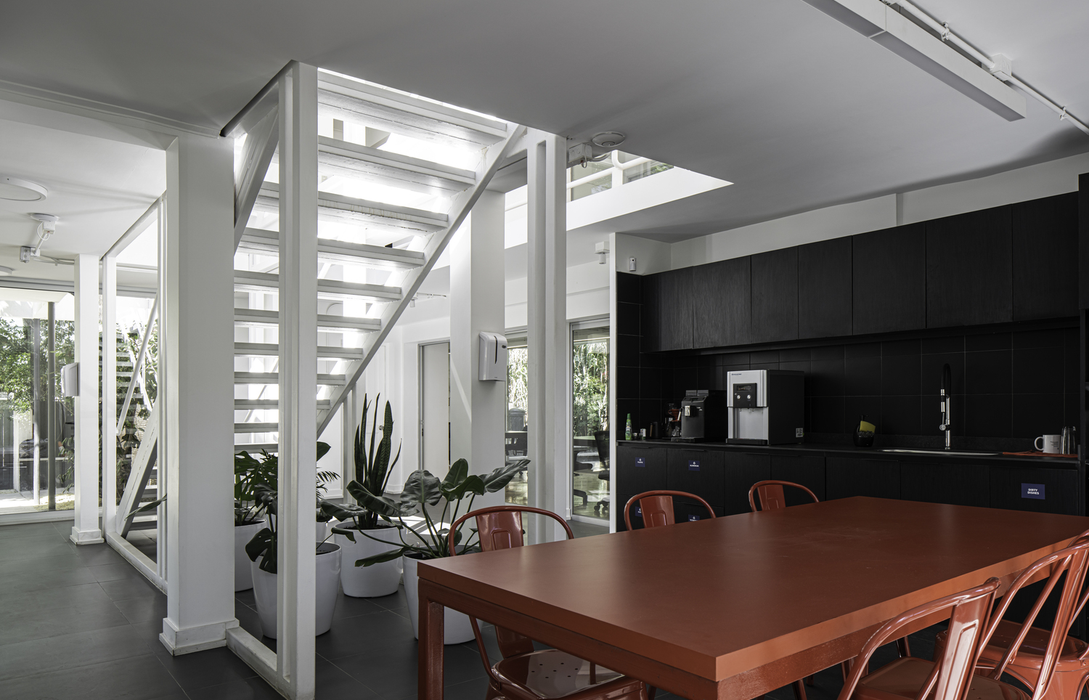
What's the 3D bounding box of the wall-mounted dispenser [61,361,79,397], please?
[{"bbox_3d":[-4.170,0.258,6.384,0.120,0.300,0.170,2,-4,-39],"label":"wall-mounted dispenser"}]

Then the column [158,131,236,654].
[{"bbox_3d":[-1.701,0.206,3.588,0.295,2.470,0.310,1,-2,-38],"label":"column"}]

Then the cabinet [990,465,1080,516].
[{"bbox_3d":[2.626,0.995,3.750,0.580,0.800,0.376,1,-2,-39],"label":"cabinet"}]

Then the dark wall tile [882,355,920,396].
[{"bbox_3d":[2.277,0.164,4.630,0.010,0.258,0.251,2,-4,-39],"label":"dark wall tile"}]

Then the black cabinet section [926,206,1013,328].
[{"bbox_3d":[2.361,-0.418,3.933,0.330,0.590,0.422,2,-3,-39],"label":"black cabinet section"}]

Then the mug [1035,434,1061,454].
[{"bbox_3d":[2.714,0.508,3.910,0.115,0.097,0.082,-1,-2,40],"label":"mug"}]

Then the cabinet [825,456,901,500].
[{"bbox_3d":[2.083,1.050,4.433,0.580,0.800,0.452,1,-2,-39],"label":"cabinet"}]

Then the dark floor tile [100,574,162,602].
[{"bbox_3d":[-2.530,1.541,4.747,0.590,0.012,0.600,3,-4,-38],"label":"dark floor tile"}]

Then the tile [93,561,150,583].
[{"bbox_3d":[-2.910,1.579,5.224,0.590,0.012,0.600,3,-4,-38],"label":"tile"}]

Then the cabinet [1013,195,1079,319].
[{"bbox_3d":[2.724,-0.468,3.805,0.338,0.624,0.367,2,-4,-39],"label":"cabinet"}]

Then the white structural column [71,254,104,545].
[{"bbox_3d":[-3.956,0.432,6.306,0.220,2.460,0.290,1,-2,-38],"label":"white structural column"}]

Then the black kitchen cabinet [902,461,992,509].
[{"bbox_3d":[2.336,0.995,4.014,0.616,0.780,0.446,2,-4,-39],"label":"black kitchen cabinet"}]

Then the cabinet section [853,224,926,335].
[{"bbox_3d":[2.095,-0.390,4.261,0.330,0.590,0.422,2,-3,-39],"label":"cabinet section"}]

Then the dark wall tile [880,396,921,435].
[{"bbox_3d":[2.277,0.417,4.630,0.010,0.249,0.251,2,-4,-39],"label":"dark wall tile"}]

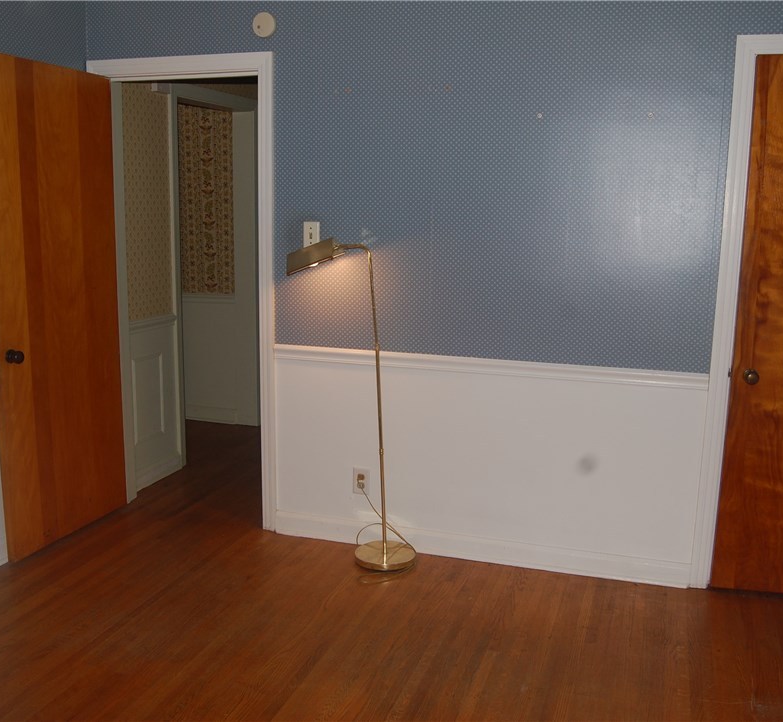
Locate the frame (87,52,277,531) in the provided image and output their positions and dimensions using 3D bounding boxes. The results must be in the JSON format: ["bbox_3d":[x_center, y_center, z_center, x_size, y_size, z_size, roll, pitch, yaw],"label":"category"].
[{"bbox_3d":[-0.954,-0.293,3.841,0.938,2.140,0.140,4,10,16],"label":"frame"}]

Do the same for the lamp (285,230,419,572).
[{"bbox_3d":[-0.168,0.177,3.463,0.595,1.376,0.250,4,10,16],"label":"lamp"}]

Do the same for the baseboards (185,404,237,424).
[{"bbox_3d":[-1.307,0.381,5.841,0.445,0.110,0.025,4,10,16],"label":"baseboards"}]

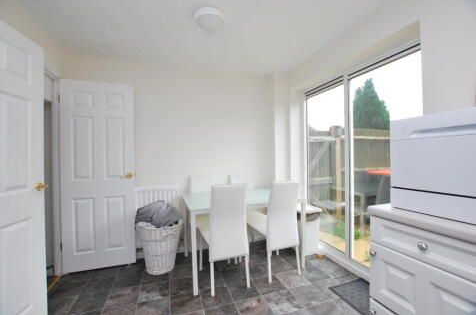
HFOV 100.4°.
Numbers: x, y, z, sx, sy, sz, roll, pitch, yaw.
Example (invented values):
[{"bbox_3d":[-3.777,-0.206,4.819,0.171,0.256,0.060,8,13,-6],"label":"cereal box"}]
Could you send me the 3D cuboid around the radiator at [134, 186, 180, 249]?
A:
[{"bbox_3d":[-0.939,0.675,2.340,0.480,0.670,0.090,-1,0,-19],"label":"radiator"}]

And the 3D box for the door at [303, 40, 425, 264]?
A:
[{"bbox_3d":[1.169,0.138,2.102,0.100,2.050,1.450,-1,0,-19],"label":"door"}]

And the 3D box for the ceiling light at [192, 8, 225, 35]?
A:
[{"bbox_3d":[-0.240,-1.096,1.630,0.270,0.080,0.270,-1,0,0],"label":"ceiling light"}]

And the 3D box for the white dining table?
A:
[{"bbox_3d":[0.040,0.816,2.255,1.180,0.740,0.750,-1,0,-19],"label":"white dining table"}]

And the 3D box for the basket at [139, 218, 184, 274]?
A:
[{"bbox_3d":[-0.833,0.951,2.127,0.455,0.490,0.455,-1,0,-19],"label":"basket"}]

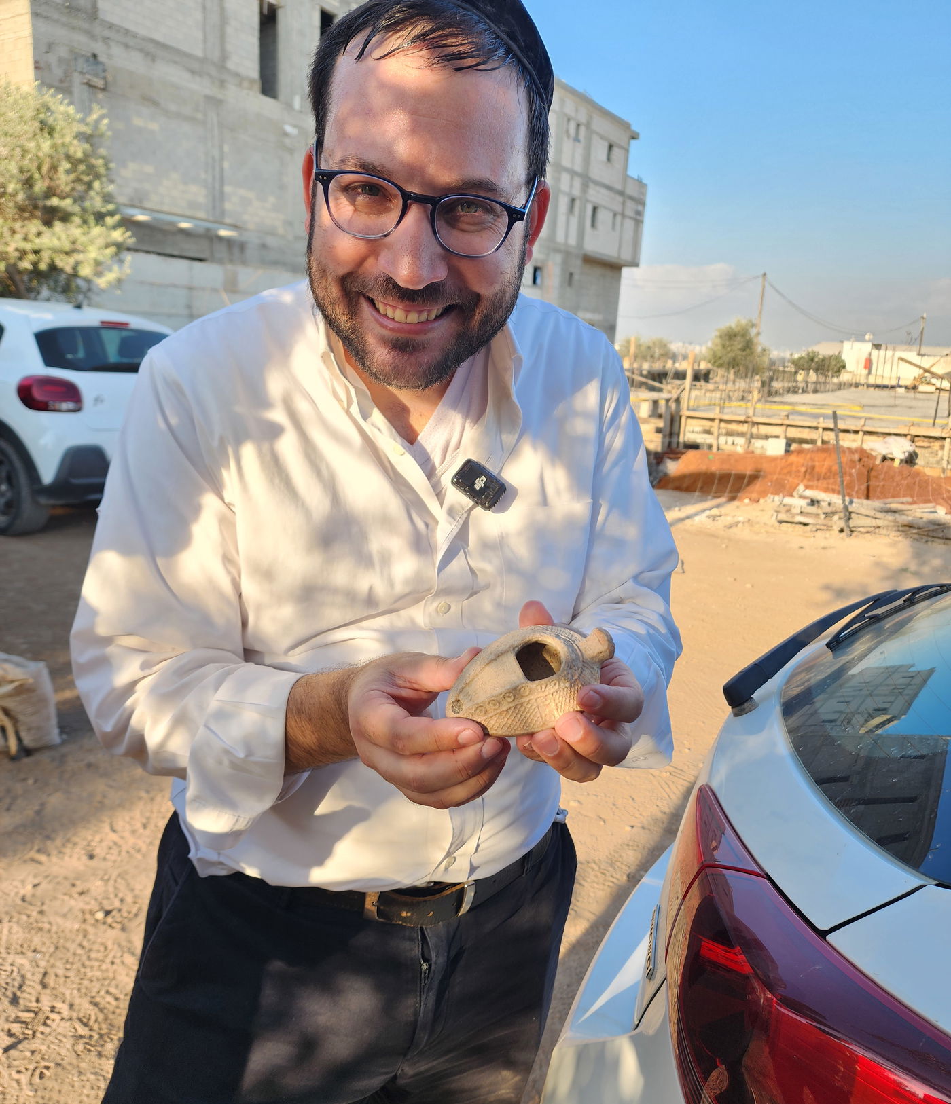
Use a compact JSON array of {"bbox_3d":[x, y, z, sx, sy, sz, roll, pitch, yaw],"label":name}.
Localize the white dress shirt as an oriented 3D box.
[{"bbox_3d":[-0.073,0.014,0.762,0.545,0.576,0.426,-2,12,-21],"label":"white dress shirt"}]

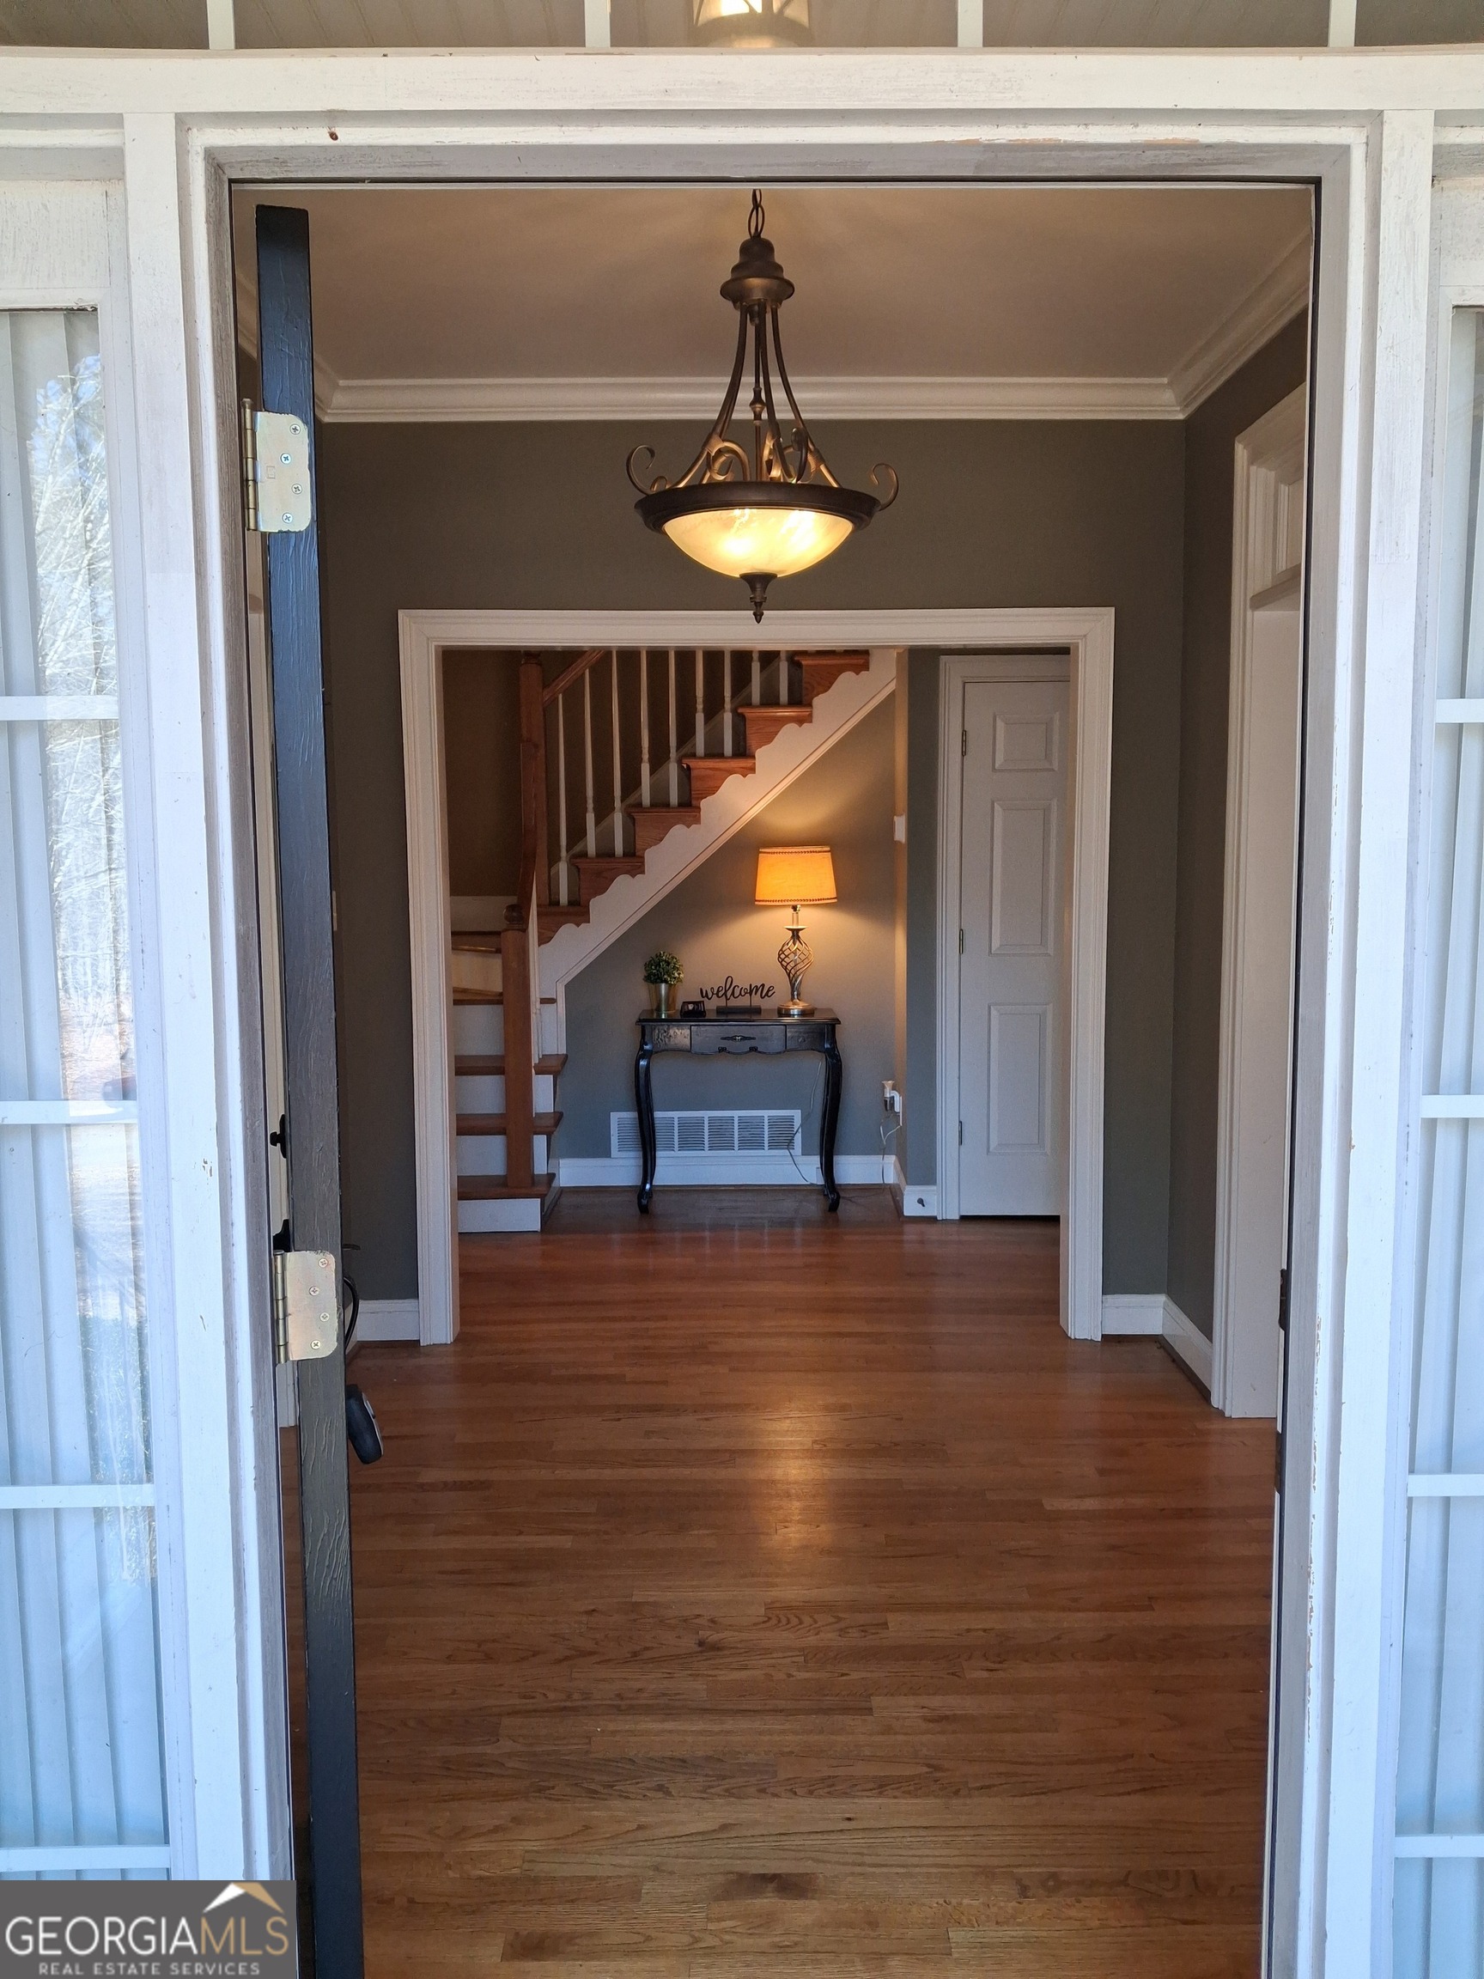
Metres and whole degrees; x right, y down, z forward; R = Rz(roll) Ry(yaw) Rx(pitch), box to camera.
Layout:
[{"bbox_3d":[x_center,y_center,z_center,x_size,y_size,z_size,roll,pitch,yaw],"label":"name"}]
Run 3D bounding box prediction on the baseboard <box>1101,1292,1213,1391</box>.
[{"bbox_3d":[1.150,0.985,4.320,0.192,0.135,0.450,0,6,0],"label":"baseboard"}]

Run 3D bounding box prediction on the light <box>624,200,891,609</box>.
[{"bbox_3d":[0.030,-1.073,2.787,0.490,0.805,0.490,0,6,0],"label":"light"}]

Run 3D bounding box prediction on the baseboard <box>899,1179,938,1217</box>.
[{"bbox_3d":[0.689,0.819,5.976,0.135,0.130,0.020,0,6,0],"label":"baseboard"}]

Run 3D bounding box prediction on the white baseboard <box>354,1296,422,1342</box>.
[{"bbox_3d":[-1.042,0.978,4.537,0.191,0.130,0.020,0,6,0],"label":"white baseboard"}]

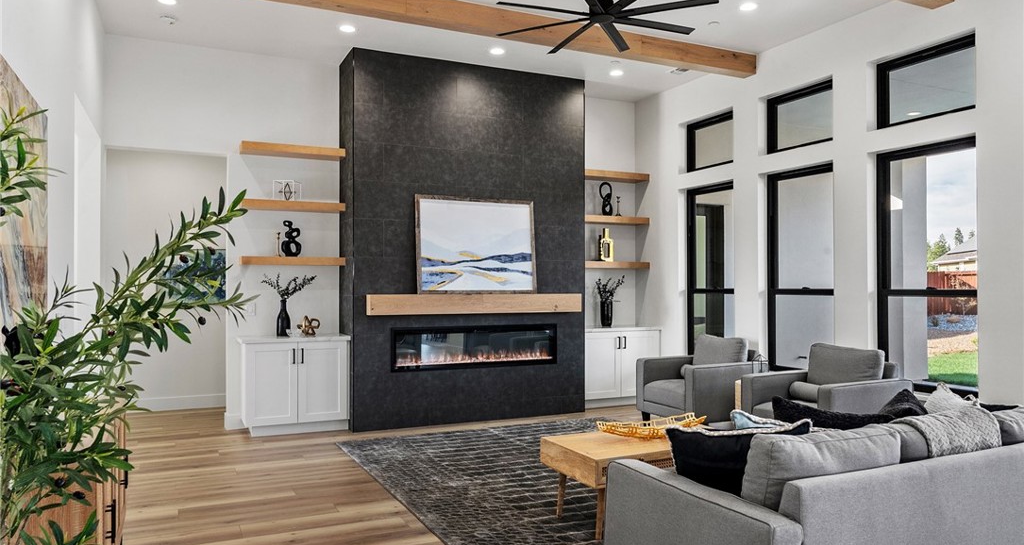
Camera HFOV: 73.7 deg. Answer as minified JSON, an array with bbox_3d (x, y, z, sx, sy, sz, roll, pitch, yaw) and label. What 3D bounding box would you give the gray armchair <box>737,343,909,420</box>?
[{"bbox_3d":[2.008,0.859,4.369,0.790,0.810,0.710,1,-1,-26],"label":"gray armchair"}]

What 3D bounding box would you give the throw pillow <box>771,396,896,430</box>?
[{"bbox_3d":[1.319,0.735,2.872,0.499,0.416,0.156,0,19,16],"label":"throw pillow"}]

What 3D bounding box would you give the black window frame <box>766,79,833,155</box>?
[{"bbox_3d":[2.358,-1.226,5.467,0.094,0.478,0.756,0,-1,-24],"label":"black window frame"}]

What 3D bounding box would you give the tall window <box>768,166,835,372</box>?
[{"bbox_3d":[2.356,-0.013,5.449,0.094,1.630,0.756,0,-1,-24],"label":"tall window"}]

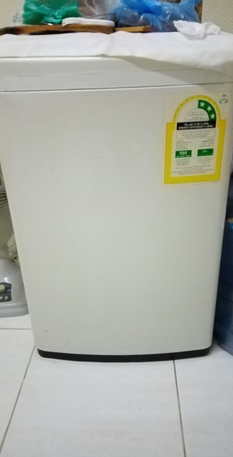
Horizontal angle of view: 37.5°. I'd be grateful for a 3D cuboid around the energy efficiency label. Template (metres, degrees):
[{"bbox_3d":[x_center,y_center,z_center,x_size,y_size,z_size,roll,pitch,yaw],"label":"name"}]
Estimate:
[{"bbox_3d":[0.163,-0.179,0.707,0.123,0.178,0.008,-4,28,-4],"label":"energy efficiency label"}]

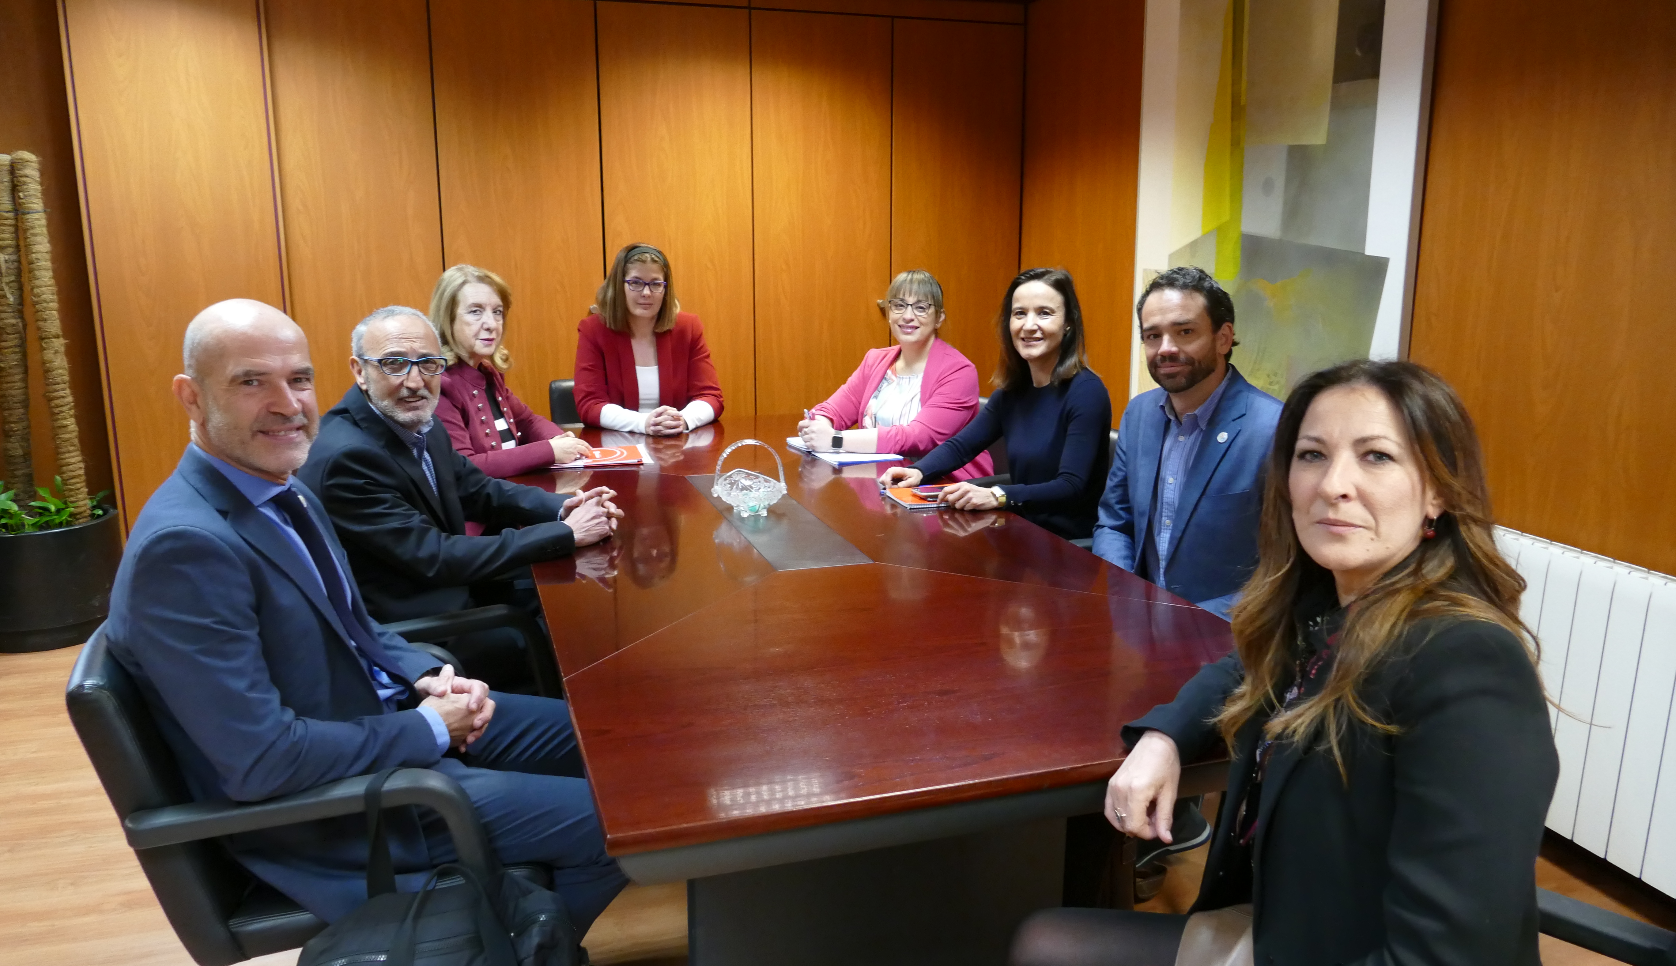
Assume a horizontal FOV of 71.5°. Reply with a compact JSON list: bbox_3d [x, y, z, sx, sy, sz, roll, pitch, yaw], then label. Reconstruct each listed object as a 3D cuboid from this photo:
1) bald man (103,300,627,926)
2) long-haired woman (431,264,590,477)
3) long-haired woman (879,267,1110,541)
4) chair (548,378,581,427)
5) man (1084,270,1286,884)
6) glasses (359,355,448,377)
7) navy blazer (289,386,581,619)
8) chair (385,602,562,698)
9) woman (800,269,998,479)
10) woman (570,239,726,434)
[{"bbox_3d":[-0.680,0.380,1.709,0.770,1.290,0.570,1,12,4],"label":"bald man"},{"bbox_3d":[-0.874,0.081,3.062,0.700,1.300,0.480,5,13,21],"label":"long-haired woman"},{"bbox_3d":[0.426,0.122,2.898,0.540,1.300,0.750,10,16,38],"label":"long-haired woman"},{"bbox_3d":[-0.720,0.070,4.160,0.580,0.860,0.620,-4,13,-17],"label":"chair"},{"bbox_3d":[0.672,0.236,2.327,0.550,1.320,0.720,11,16,41],"label":"man"},{"bbox_3d":[-0.840,-0.231,2.235,0.140,0.040,0.145,-9,15,-35],"label":"glasses"},{"bbox_3d":[-0.804,0.085,2.291,0.500,0.580,0.500,4,13,16],"label":"navy blazer"},{"bbox_3d":[-0.888,0.457,2.367,0.620,0.860,0.580,-4,13,-17],"label":"chair"},{"bbox_3d":[0.191,-0.002,3.536,0.580,1.270,0.750,9,15,35],"label":"woman"},{"bbox_3d":[-0.651,-0.140,3.997,0.520,1.340,0.720,-3,13,-13],"label":"woman"}]

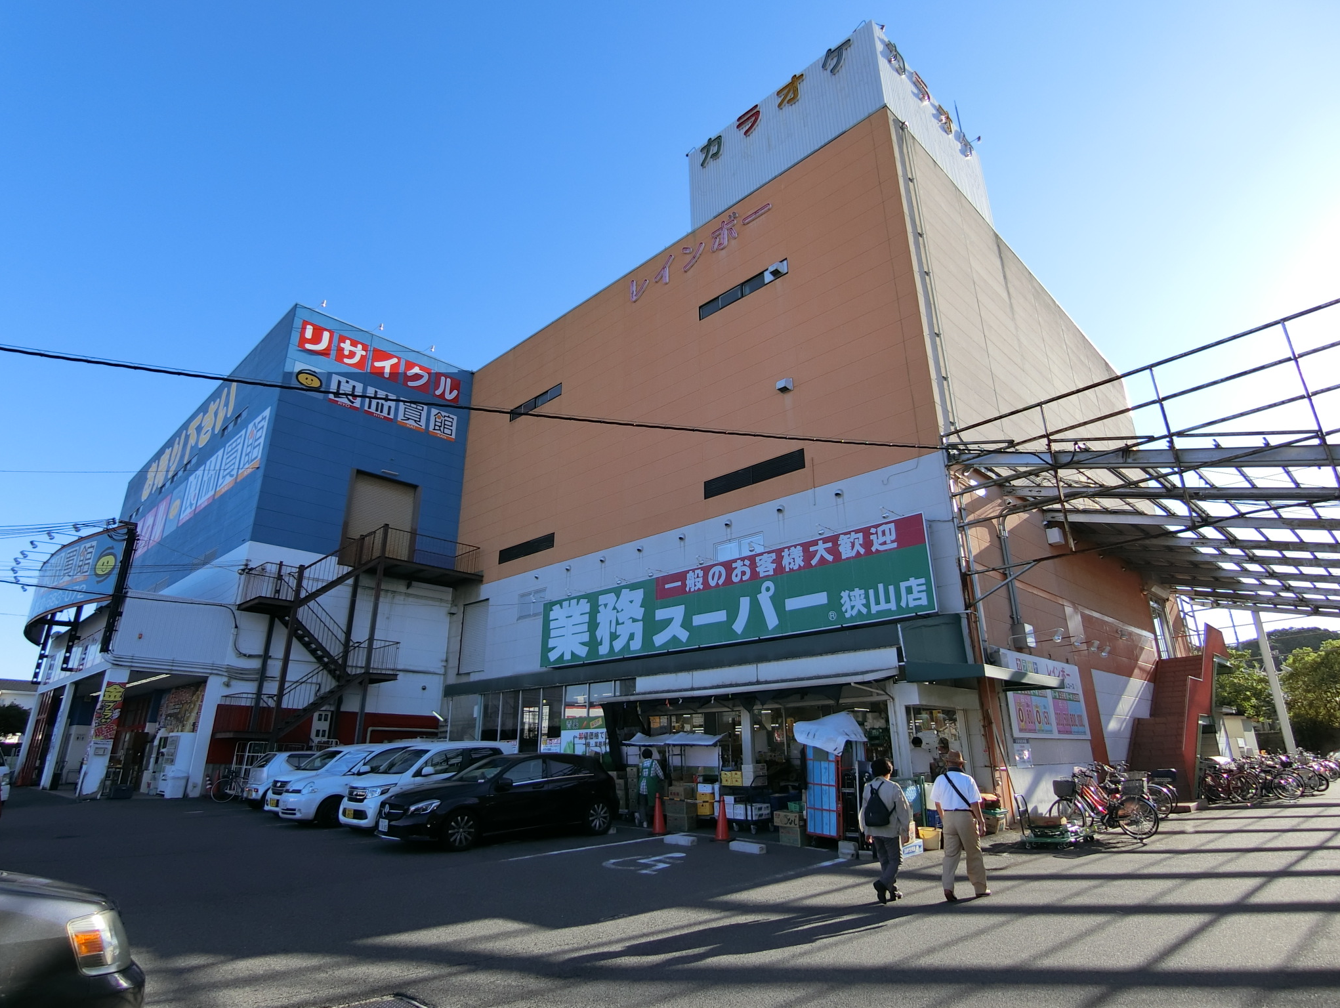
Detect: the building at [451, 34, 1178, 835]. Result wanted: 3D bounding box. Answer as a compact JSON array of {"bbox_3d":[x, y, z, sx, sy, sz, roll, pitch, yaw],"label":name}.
[{"bbox_3d":[6.005,0.822,31.624,20.909,20.909,22.634,-18,-24,41],"label":"building"}]

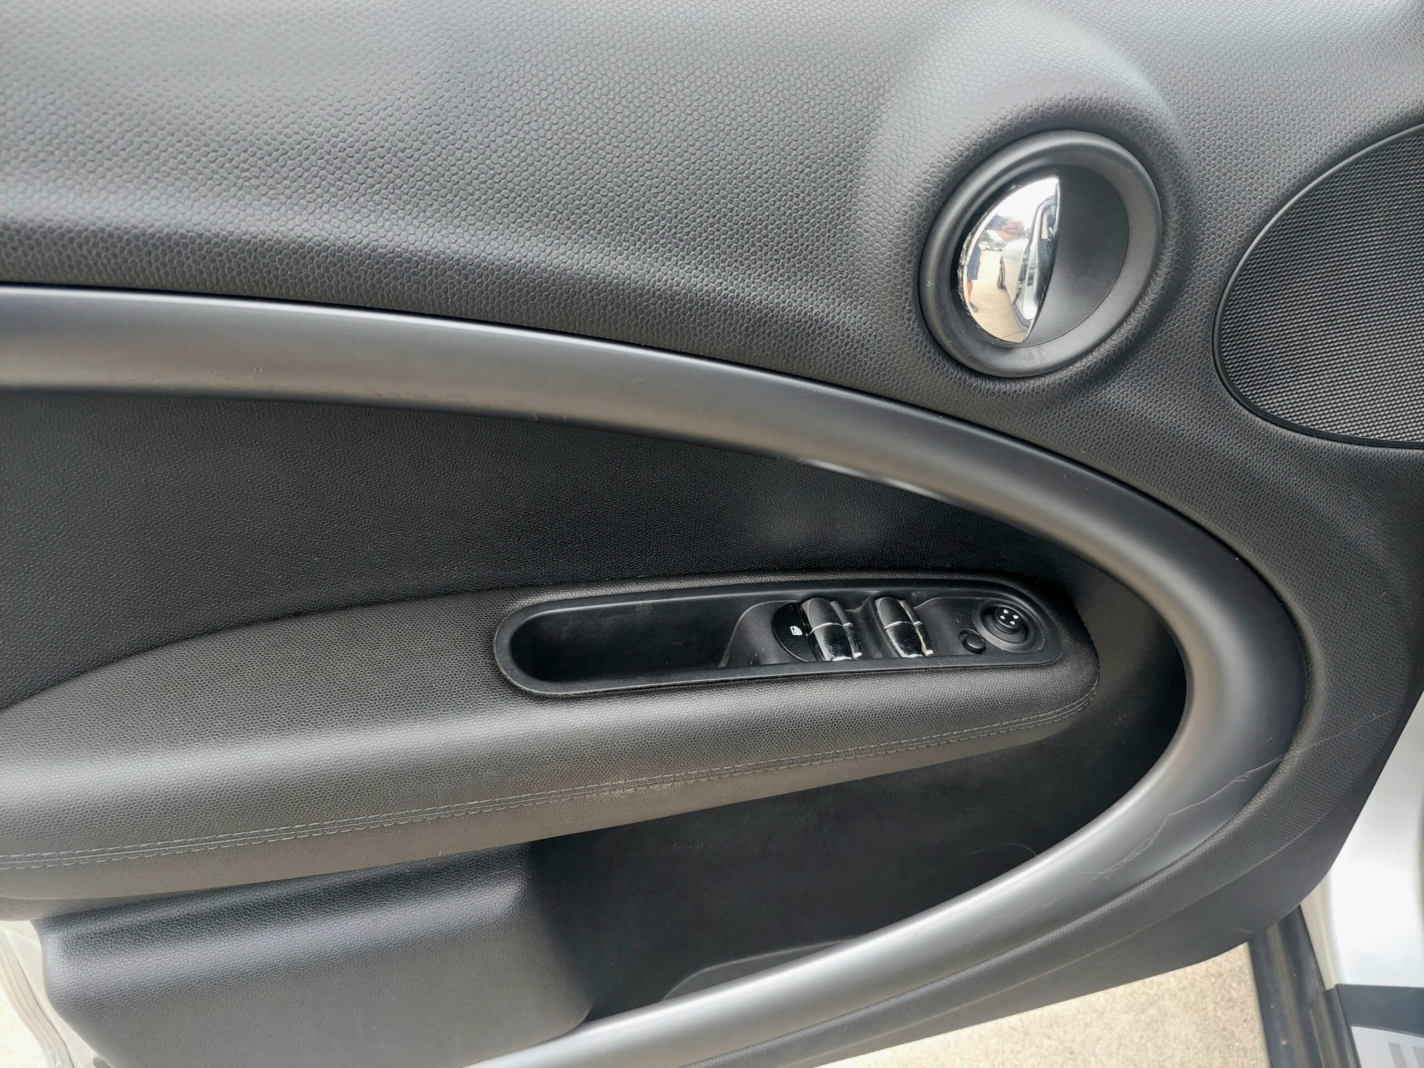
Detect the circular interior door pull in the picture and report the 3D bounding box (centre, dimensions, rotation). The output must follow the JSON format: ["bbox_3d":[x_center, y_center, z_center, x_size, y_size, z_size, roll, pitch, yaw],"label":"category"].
[{"bbox_3d":[0.153,-0.132,0.486,0.117,0.117,0.030,-4,33,-7],"label":"circular interior door pull"}]

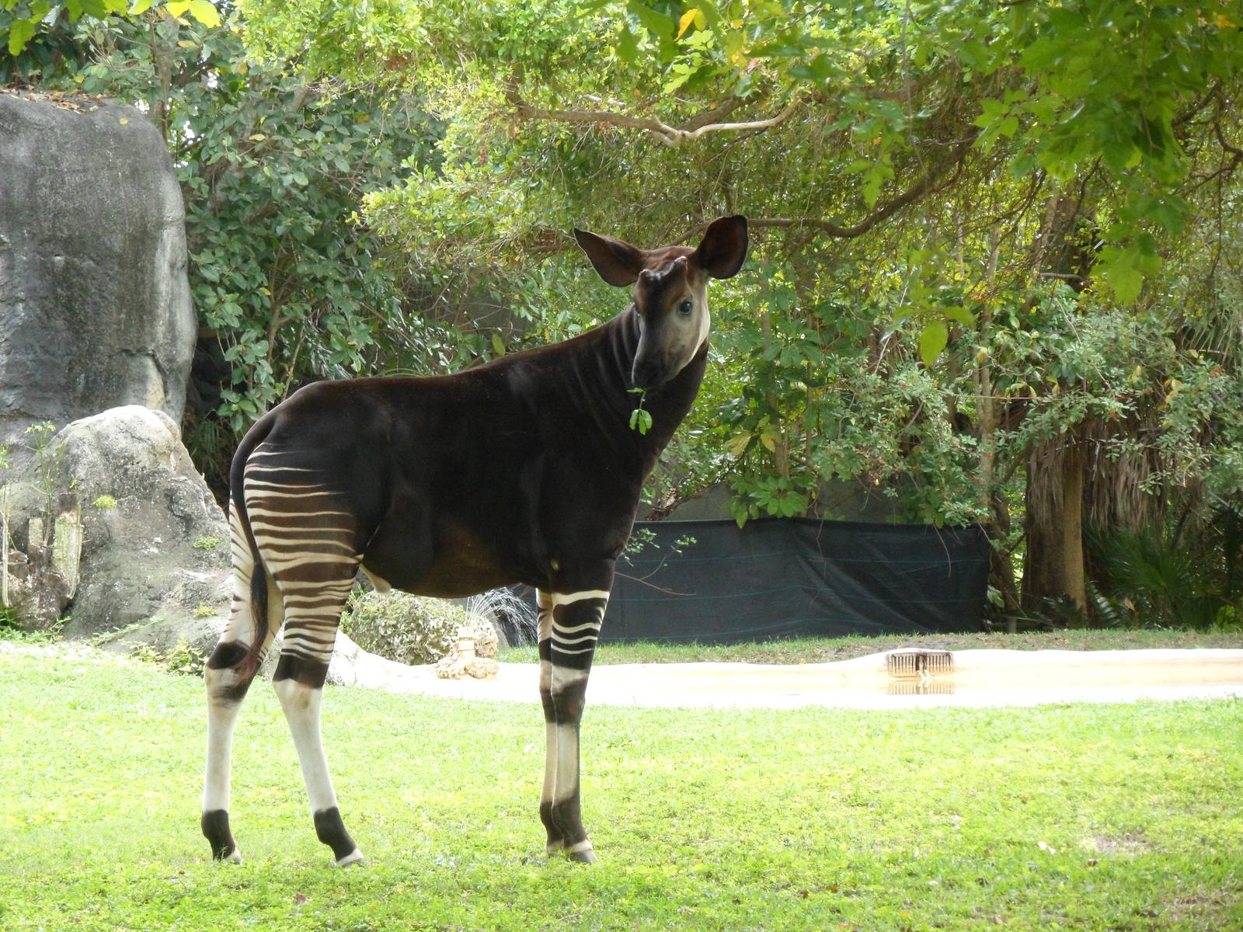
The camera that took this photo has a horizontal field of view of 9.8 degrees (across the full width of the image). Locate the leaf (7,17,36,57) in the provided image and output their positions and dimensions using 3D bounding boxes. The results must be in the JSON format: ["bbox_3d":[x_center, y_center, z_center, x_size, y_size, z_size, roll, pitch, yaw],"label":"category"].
[{"bbox_3d":[-1.288,-0.922,15.500,0.063,0.081,0.025,0,1,0],"label":"leaf"}]

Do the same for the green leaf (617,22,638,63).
[{"bbox_3d":[0.011,-0.791,13.500,0.042,0.076,0.020,0,1,0],"label":"green leaf"}]

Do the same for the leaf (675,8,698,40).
[{"bbox_3d":[0.123,-0.826,13.500,0.042,0.060,0.020,0,1,0],"label":"leaf"}]

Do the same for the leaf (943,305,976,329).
[{"bbox_3d":[0.632,-0.279,13.500,0.060,0.044,0.030,0,1,0],"label":"leaf"}]

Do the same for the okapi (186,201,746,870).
[{"bbox_3d":[-0.440,0.222,21.600,1.560,1.940,0.620,0,1,-20],"label":"okapi"}]

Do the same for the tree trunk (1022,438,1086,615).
[{"bbox_3d":[2.463,0.339,41.000,0.370,1.100,0.370,0,1,0],"label":"tree trunk"}]

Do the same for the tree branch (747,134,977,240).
[{"bbox_3d":[1.199,-1.393,36.000,1.153,0.533,0.400,0,1,0],"label":"tree branch"}]

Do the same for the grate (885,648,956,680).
[{"bbox_3d":[1.448,0.963,35.000,0.330,0.141,0.060,0,1,0],"label":"grate"}]

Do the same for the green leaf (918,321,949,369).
[{"bbox_3d":[0.583,-0.226,13.500,0.056,0.091,0.020,0,1,0],"label":"green leaf"}]

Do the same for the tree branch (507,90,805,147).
[{"bbox_3d":[0.167,-1.686,35.000,1.441,0.278,0.400,0,1,0],"label":"tree branch"}]

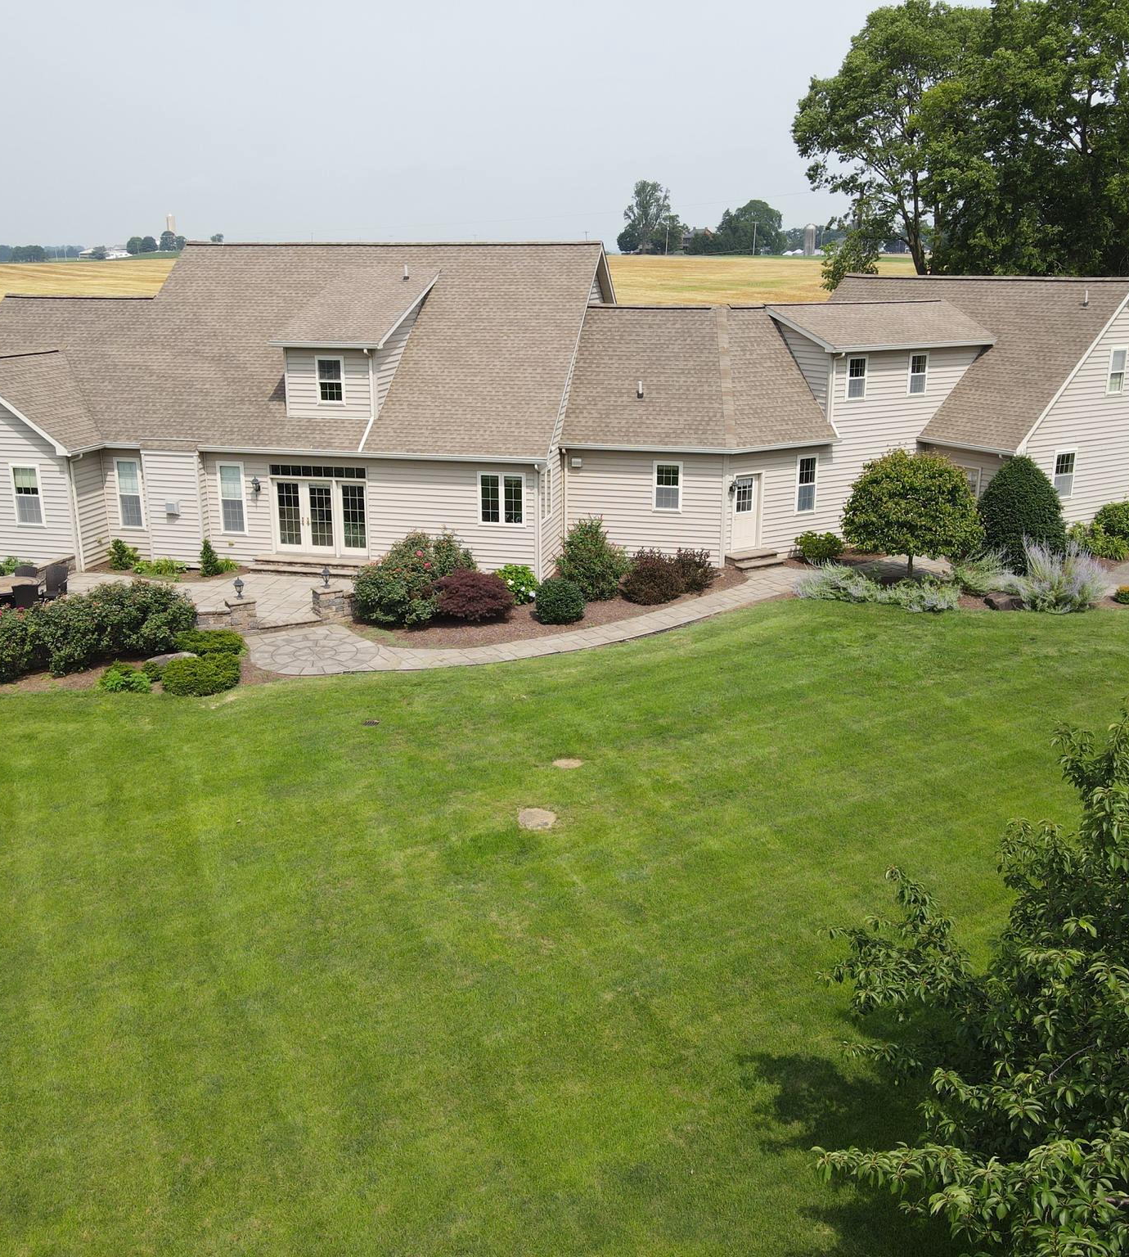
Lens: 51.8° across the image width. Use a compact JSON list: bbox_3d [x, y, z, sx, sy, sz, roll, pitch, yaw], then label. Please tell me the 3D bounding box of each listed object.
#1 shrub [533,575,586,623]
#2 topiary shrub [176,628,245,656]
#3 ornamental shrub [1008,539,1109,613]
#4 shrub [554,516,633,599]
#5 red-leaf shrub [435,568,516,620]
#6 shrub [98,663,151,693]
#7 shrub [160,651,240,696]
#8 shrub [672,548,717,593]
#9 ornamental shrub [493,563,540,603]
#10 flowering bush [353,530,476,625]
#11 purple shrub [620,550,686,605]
[{"bbox_3d":[-0.128,-0.692,28.463,1.251,1.101,1.251,0,17,0],"label":"shrub"},{"bbox_3d":[-8.025,0.407,26.152,1.660,0.629,1.411,0,17,0],"label":"topiary shrub"},{"bbox_3d":[12.389,-1.322,29.203,2.369,1.799,2.014,0,17,0],"label":"ornamental shrub"},{"bbox_3d":[0.707,-1.860,29.737,1.990,2.000,1.990,0,18,0],"label":"shrub"},{"bbox_3d":[-2.225,-0.830,28.652,2.030,1.243,1.827,0,17,0],"label":"red-leaf shrub"},{"bbox_3d":[-9.155,0.983,24.181,1.060,0.560,0.950,0,18,0],"label":"shrub"},{"bbox_3d":[-7.624,0.900,24.282,1.570,0.660,1.400,0,18,0],"label":"shrub"},{"bbox_3d":[3.292,-1.558,30.313,1.380,1.080,1.350,0,18,0],"label":"shrub"},{"bbox_3d":[-1.223,-1.125,29.748,1.273,1.012,1.273,0,17,0],"label":"ornamental shrub"},{"bbox_3d":[-3.609,-1.346,28.296,3.080,2.090,2.700,4,18,12],"label":"flowering bush"},{"bbox_3d":[2.252,-1.347,29.393,1.690,1.230,1.690,0,18,0],"label":"purple shrub"}]

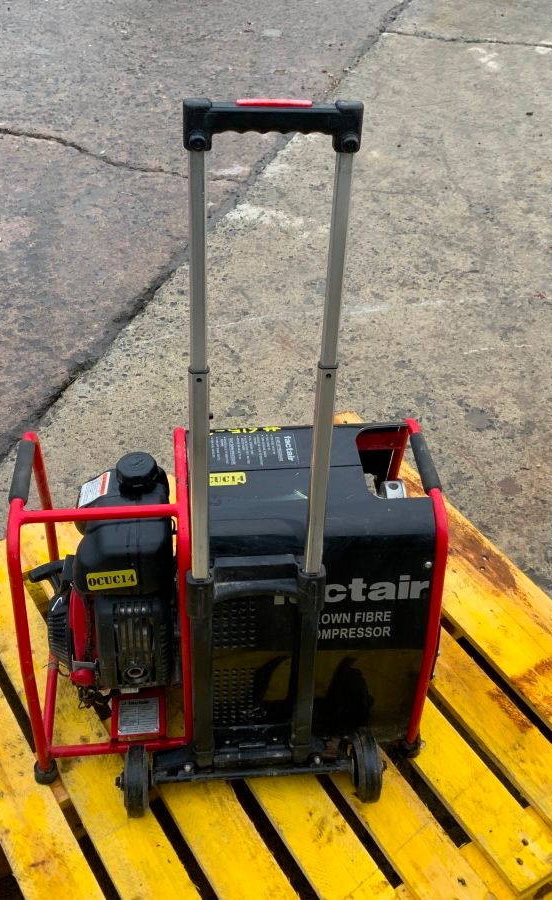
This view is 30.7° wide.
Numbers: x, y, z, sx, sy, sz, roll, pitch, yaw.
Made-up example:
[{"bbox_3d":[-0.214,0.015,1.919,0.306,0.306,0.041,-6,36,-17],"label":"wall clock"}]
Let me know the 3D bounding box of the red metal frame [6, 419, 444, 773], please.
[{"bbox_3d":[-0.074,0.194,1.492,0.575,0.450,0.352,-2,40,-5],"label":"red metal frame"}]

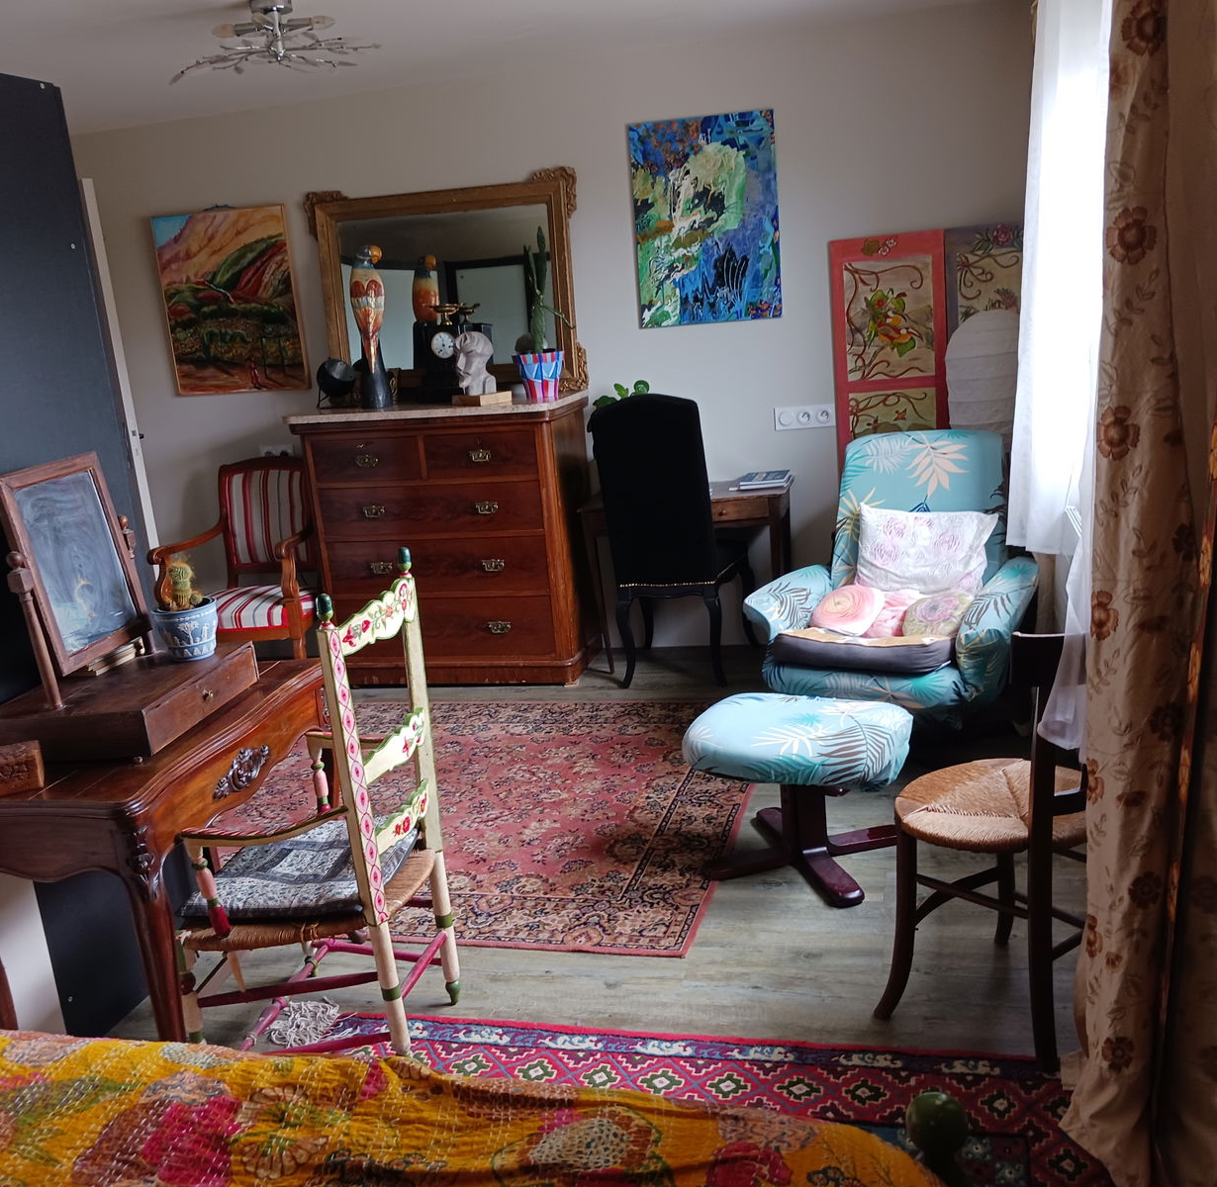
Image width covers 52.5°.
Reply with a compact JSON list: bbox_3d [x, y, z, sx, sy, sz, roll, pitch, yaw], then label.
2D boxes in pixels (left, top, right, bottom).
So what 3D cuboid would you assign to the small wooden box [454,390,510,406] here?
[{"bbox_3d":[-0.464,-0.718,4.558,0.135,0.039,0.170,-14,16,-33],"label":"small wooden box"}]

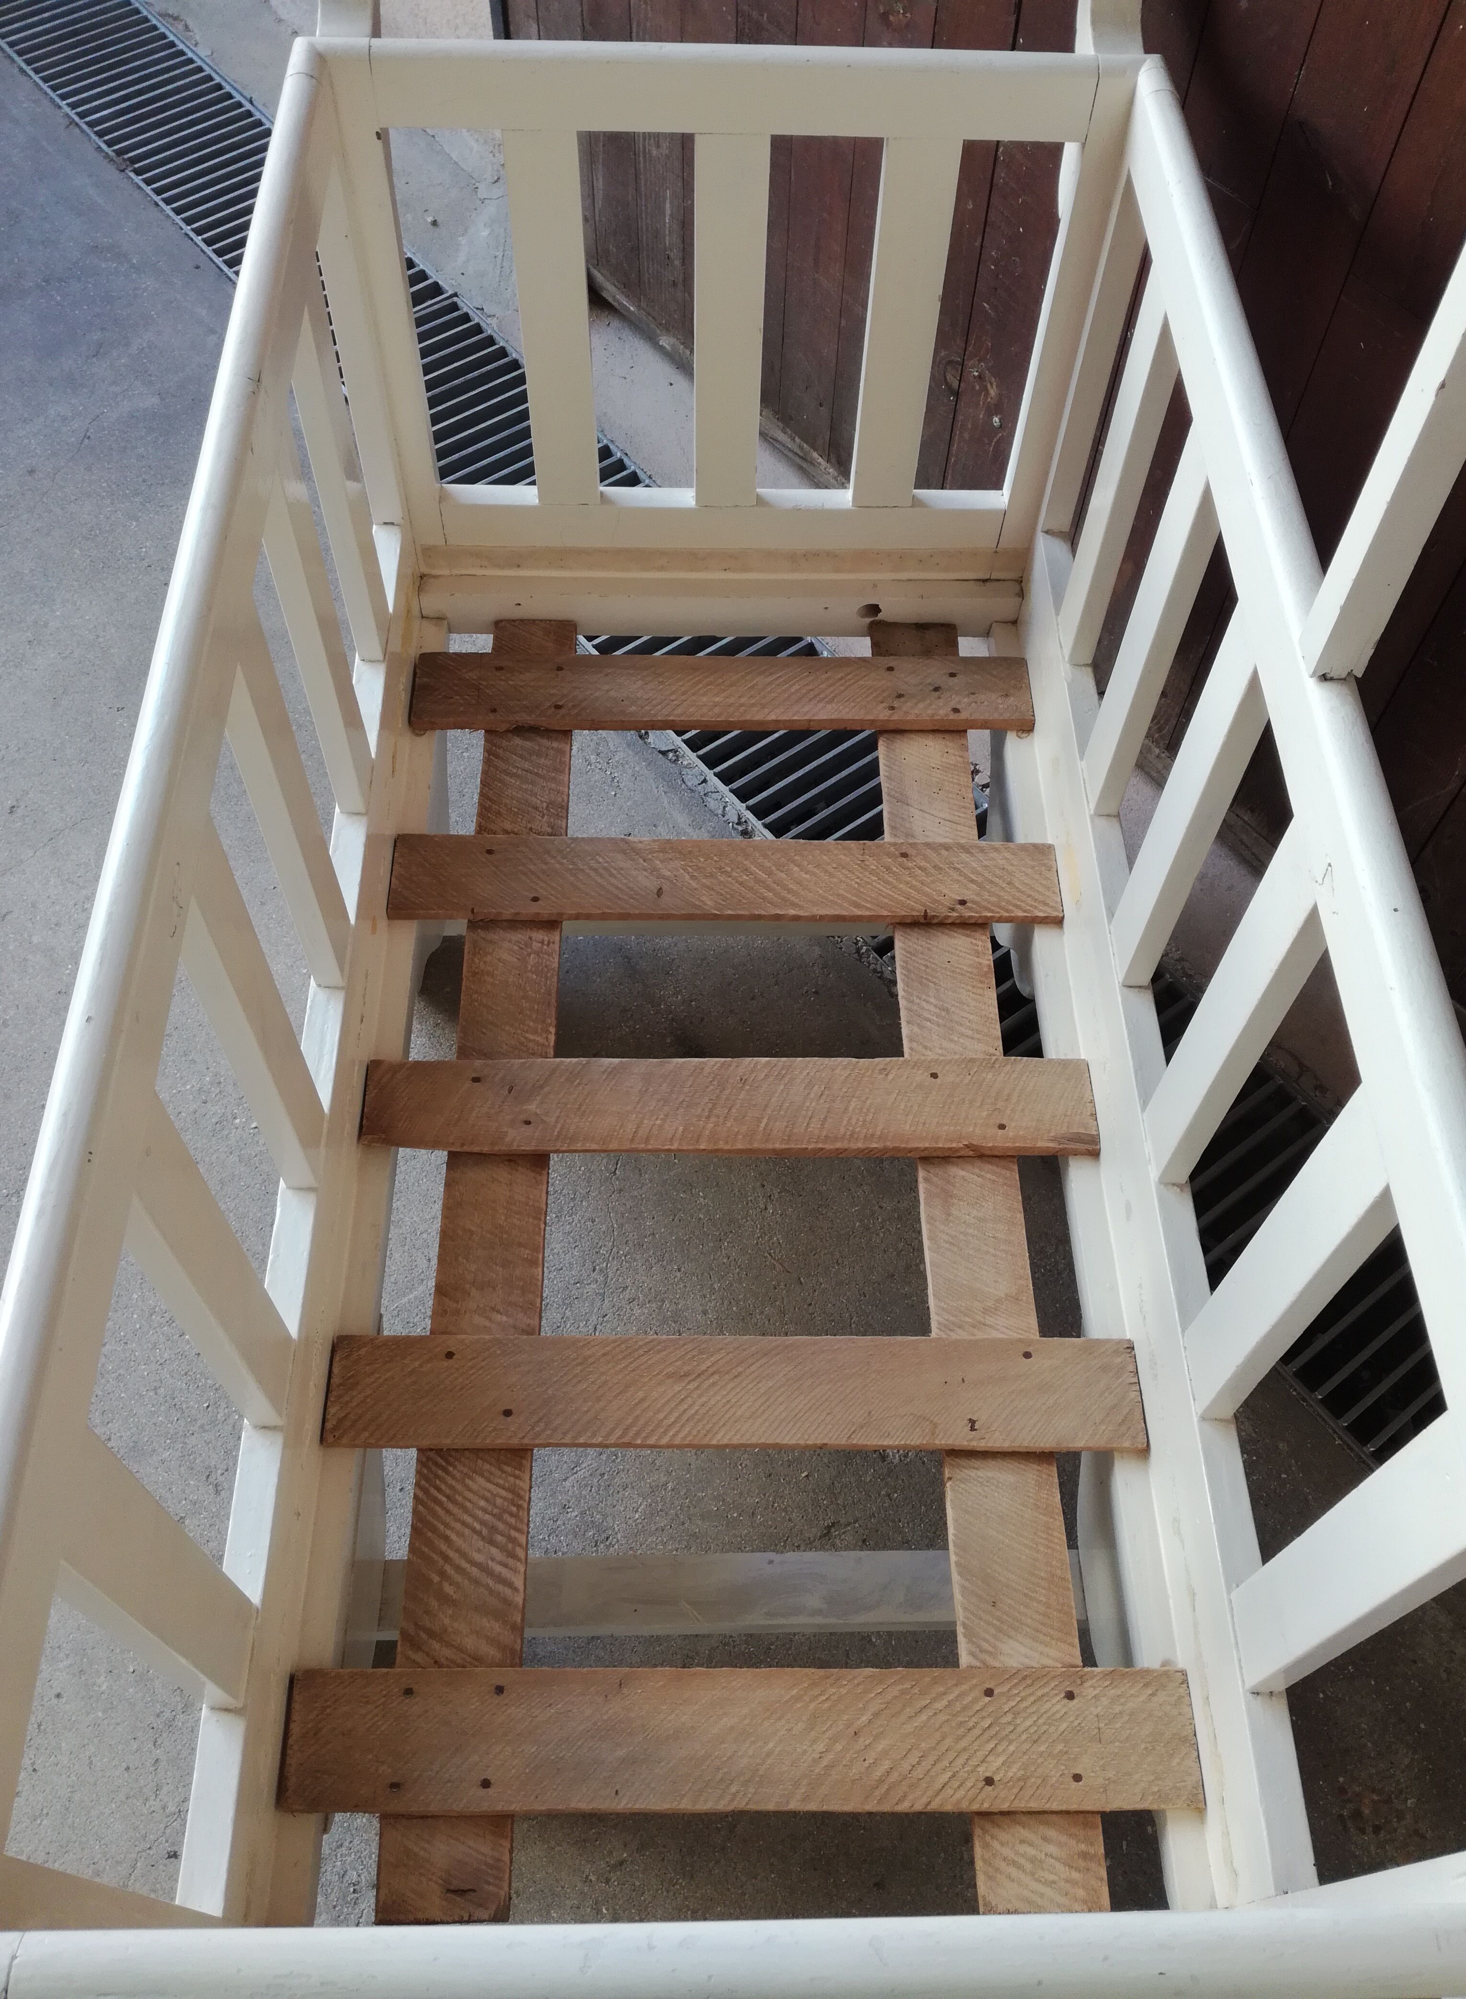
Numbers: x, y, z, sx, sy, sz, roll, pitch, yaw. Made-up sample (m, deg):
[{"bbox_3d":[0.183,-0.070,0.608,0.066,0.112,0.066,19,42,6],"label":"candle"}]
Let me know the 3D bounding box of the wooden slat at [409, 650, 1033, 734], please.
[{"bbox_3d":[-0.009,-0.301,1.530,0.601,0.013,0.084,0,58,-1],"label":"wooden slat"}]

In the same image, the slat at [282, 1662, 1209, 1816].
[{"bbox_3d":[0.007,0.490,1.032,0.600,0.011,0.085,0,58,-1],"label":"slat"}]

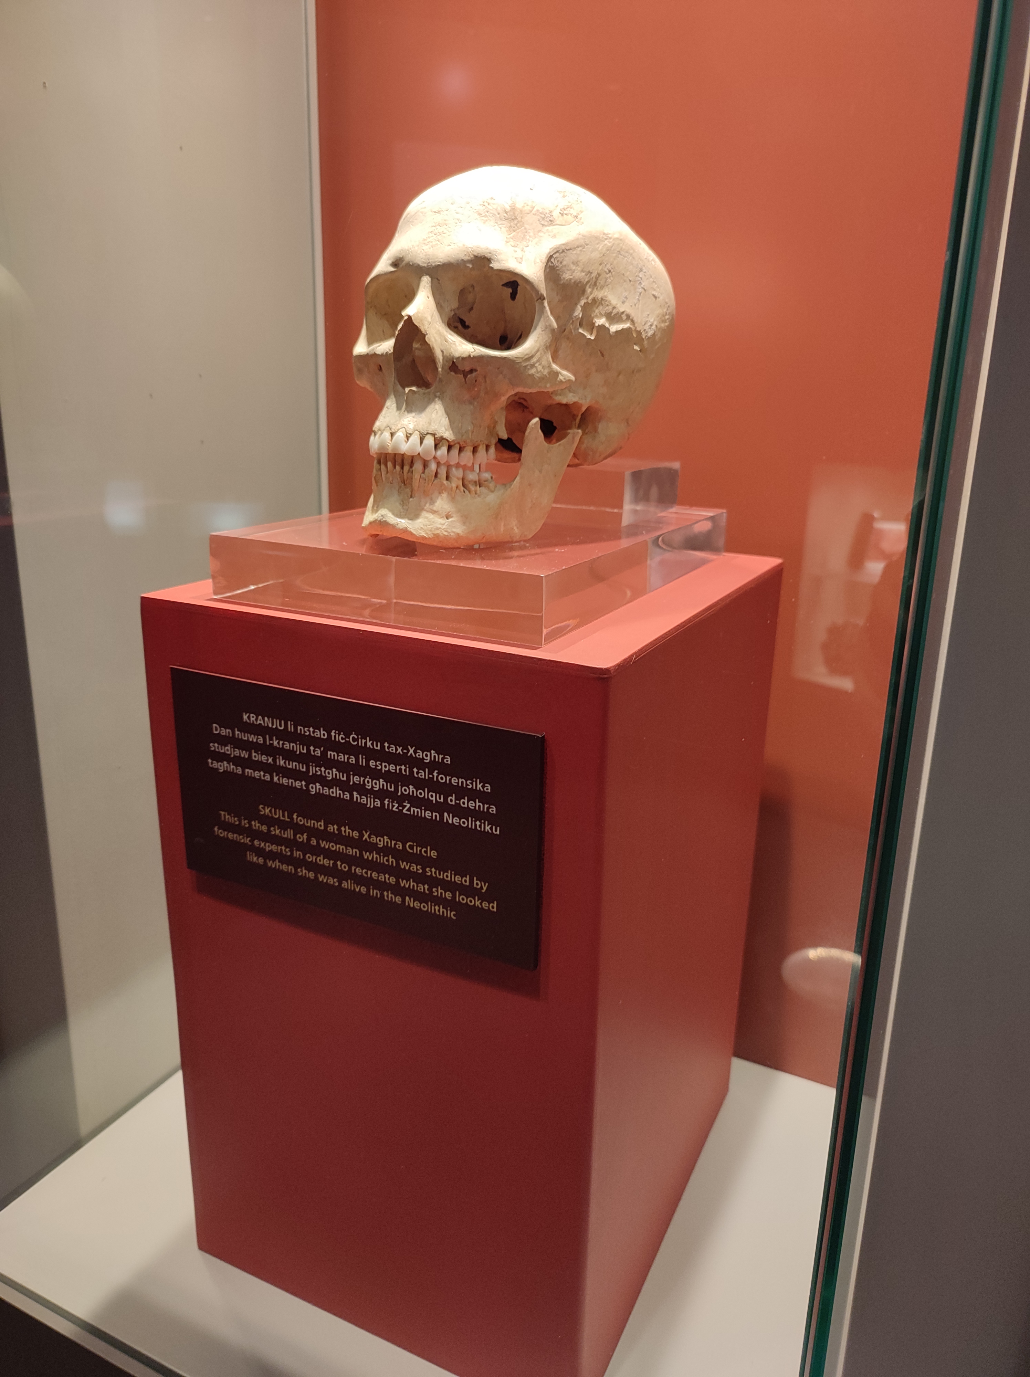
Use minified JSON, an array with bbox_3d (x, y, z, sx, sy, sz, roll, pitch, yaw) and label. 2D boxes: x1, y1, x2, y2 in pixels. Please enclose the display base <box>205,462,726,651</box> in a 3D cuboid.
[{"bbox_3d":[-0.006,-0.090,0.541,0.175,0.058,0.258,10,19,26],"label":"display base"}]

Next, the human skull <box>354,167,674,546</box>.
[{"bbox_3d":[-0.004,-0.172,0.502,0.136,0.173,0.193,11,20,29],"label":"human skull"}]

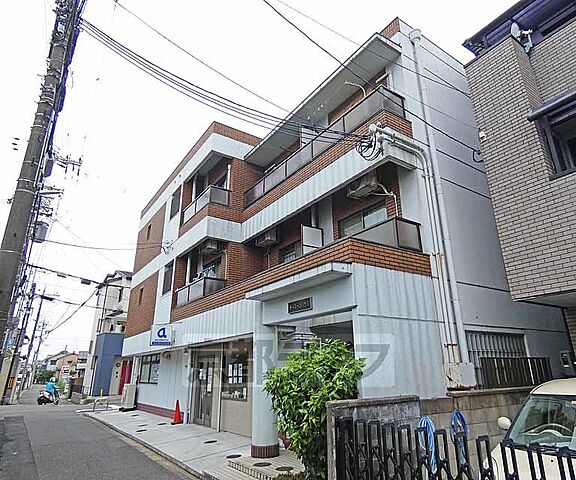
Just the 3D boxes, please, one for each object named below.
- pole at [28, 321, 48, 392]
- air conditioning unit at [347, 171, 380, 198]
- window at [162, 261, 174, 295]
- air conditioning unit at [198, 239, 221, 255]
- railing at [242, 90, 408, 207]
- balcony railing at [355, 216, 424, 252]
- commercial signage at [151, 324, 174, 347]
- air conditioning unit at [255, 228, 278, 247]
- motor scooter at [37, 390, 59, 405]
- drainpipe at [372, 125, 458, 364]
[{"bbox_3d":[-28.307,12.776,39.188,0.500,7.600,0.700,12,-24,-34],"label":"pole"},{"bbox_3d":[1.669,-1.277,7.477,0.312,0.562,0.801,12,-24,-34],"label":"air conditioning unit"},{"bbox_3d":[-4.316,1.350,12.564,0.125,0.998,0.967,12,-24,-34],"label":"window"},{"bbox_3d":[-2.601,0.152,11.329,0.310,0.550,0.780,12,-24,-34],"label":"air conditioning unit"},{"bbox_3d":[0.553,-1.981,9.182,0.700,0.580,5.500,12,-24,-34],"label":"railing"},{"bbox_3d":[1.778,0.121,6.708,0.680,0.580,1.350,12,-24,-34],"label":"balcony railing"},{"bbox_3d":[-3.884,2.933,10.659,0.624,0.634,0.125,12,-24,-34],"label":"commercial signage"},{"bbox_3d":[-0.742,-0.113,10.694,0.310,0.550,0.780,12,-24,-34],"label":"air conditioning unit"},{"bbox_3d":[-12.633,8.171,18.401,0.650,1.030,1.650,0,-19,-4],"label":"motor scooter"},{"bbox_3d":[2.333,-0.079,6.230,1.550,4.200,0.250,13,-24,-34],"label":"drainpipe"}]

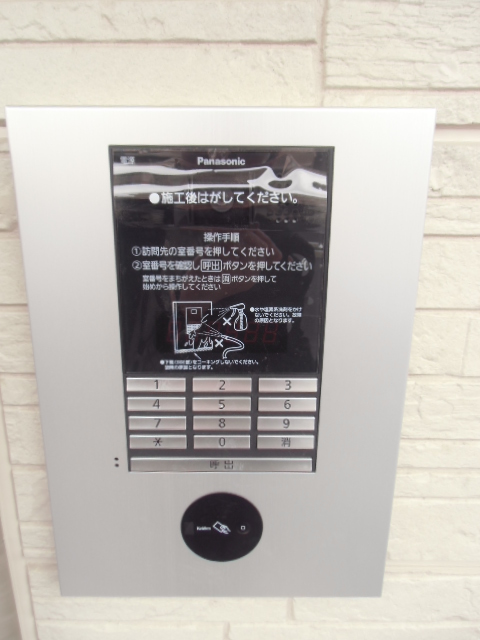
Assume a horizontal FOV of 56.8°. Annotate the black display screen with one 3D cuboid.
[{"bbox_3d":[-0.011,-0.034,0.286,0.135,0.144,0.012,0,15,0],"label":"black display screen"}]

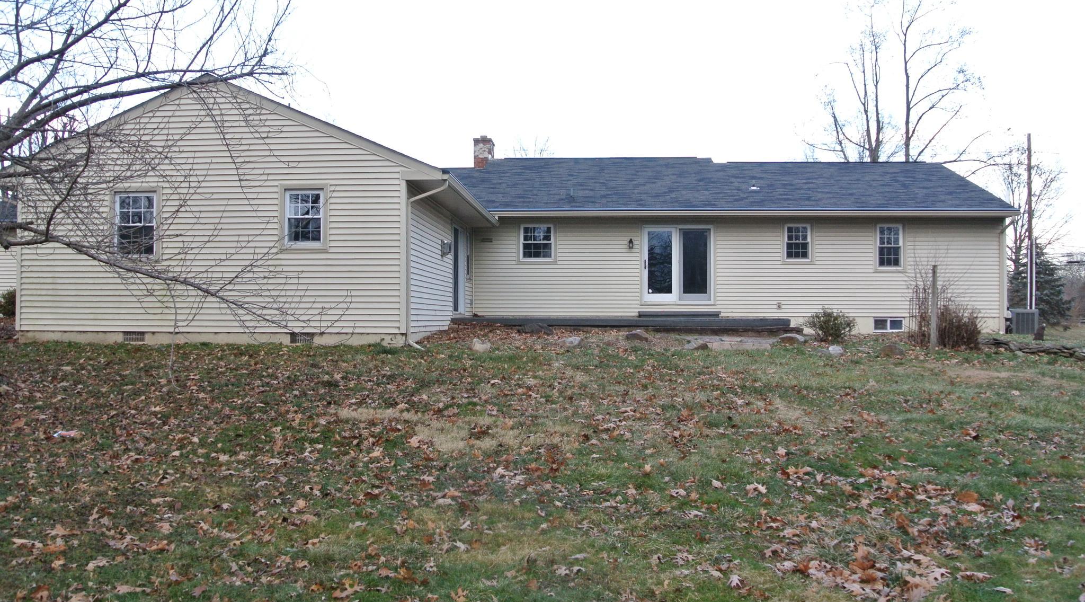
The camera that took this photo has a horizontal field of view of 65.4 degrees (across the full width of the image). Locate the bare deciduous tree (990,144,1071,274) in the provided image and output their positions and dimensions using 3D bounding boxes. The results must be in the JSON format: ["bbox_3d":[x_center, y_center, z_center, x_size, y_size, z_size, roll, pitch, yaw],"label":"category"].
[{"bbox_3d":[26.000,-3.500,45.000,4.400,9.800,4.300,0,-1,3],"label":"bare deciduous tree"}]

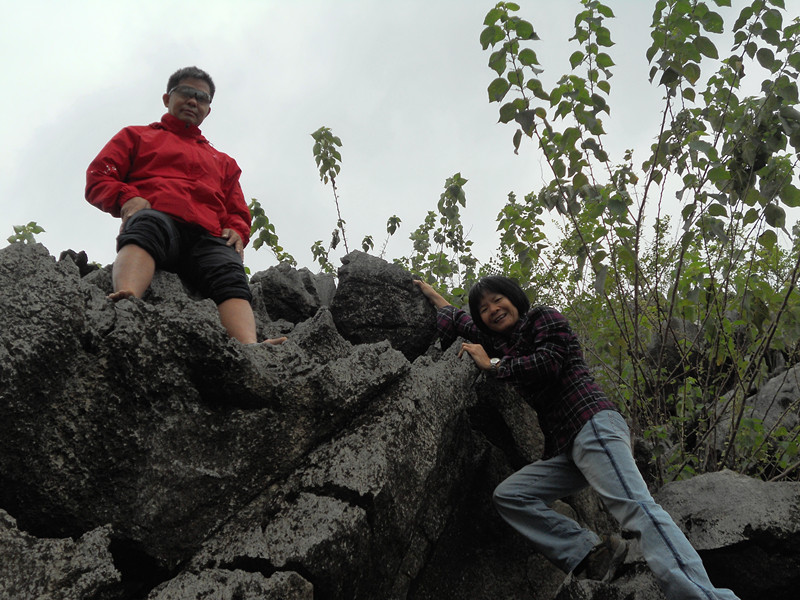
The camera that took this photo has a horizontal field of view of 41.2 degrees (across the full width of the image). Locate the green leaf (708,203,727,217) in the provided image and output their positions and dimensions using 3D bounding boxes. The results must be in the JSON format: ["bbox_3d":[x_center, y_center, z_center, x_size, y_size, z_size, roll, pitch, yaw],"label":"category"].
[{"bbox_3d":[1.553,-0.443,5.200,0.101,0.064,0.030,29,17,10],"label":"green leaf"}]

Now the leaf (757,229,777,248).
[{"bbox_3d":[1.590,-0.266,4.600,0.080,0.089,0.045,0,-25,0],"label":"leaf"}]

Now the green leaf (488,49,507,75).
[{"bbox_3d":[0.459,-1.122,5.000,0.085,0.131,0.030,18,19,-1],"label":"green leaf"}]

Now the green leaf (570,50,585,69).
[{"bbox_3d":[0.852,-1.154,5.100,0.067,0.030,0.099,38,-70,-4],"label":"green leaf"}]

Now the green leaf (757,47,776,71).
[{"bbox_3d":[1.758,-1.159,5.100,0.086,0.123,0.030,-37,3,25],"label":"green leaf"}]

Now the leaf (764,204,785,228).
[{"bbox_3d":[1.589,-0.358,4.500,0.096,0.113,0.045,0,-25,0],"label":"leaf"}]

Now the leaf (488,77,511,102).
[{"bbox_3d":[0.468,-0.990,5.000,0.094,0.121,0.030,31,17,-4],"label":"leaf"}]

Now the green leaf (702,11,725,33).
[{"bbox_3d":[1.474,-1.310,5.000,0.126,0.030,0.094,38,-65,0],"label":"green leaf"}]

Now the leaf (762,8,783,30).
[{"bbox_3d":[1.647,-1.240,4.700,0.091,0.100,0.045,0,-25,0],"label":"leaf"}]

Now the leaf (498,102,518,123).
[{"bbox_3d":[0.490,-0.847,4.800,0.093,0.093,0.045,0,-25,0],"label":"leaf"}]

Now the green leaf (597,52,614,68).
[{"bbox_3d":[0.986,-1.149,5.100,0.099,0.072,0.030,35,21,-2],"label":"green leaf"}]

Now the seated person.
[{"bbox_3d":[-0.787,-0.343,3.900,0.740,1.300,0.620,5,-25,-11],"label":"seated person"}]

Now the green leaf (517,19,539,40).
[{"bbox_3d":[0.576,-1.217,4.800,0.102,0.093,0.045,0,-25,0],"label":"green leaf"}]

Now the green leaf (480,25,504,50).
[{"bbox_3d":[0.418,-1.185,4.800,0.112,0.121,0.045,0,-25,0],"label":"green leaf"}]

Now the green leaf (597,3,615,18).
[{"bbox_3d":[0.986,-1.389,5.100,0.099,0.058,0.030,30,23,-1],"label":"green leaf"}]

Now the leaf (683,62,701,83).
[{"bbox_3d":[1.316,-1.027,4.800,0.084,0.093,0.045,0,-25,0],"label":"leaf"}]

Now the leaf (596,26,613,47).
[{"bbox_3d":[0.981,-1.264,5.100,0.072,0.104,0.030,-28,12,19],"label":"leaf"}]

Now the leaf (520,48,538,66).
[{"bbox_3d":[0.580,-1.095,4.800,0.093,0.084,0.045,0,-25,0],"label":"leaf"}]

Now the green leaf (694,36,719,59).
[{"bbox_3d":[1.442,-1.188,5.000,0.141,0.030,0.085,36,-66,2],"label":"green leaf"}]

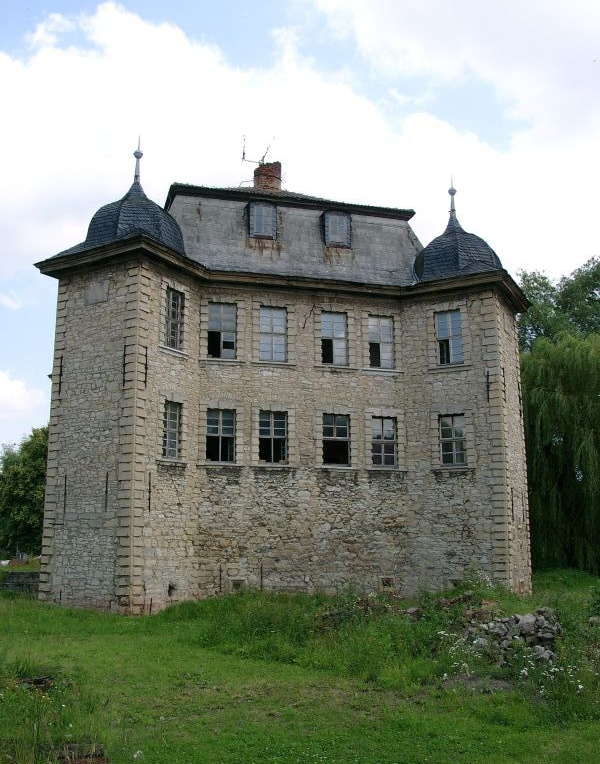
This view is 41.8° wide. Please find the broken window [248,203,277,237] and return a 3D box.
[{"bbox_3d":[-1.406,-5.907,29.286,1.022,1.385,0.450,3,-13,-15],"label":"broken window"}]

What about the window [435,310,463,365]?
[{"bbox_3d":[5.430,-1.584,28.277,0.961,1.979,0.184,-6,-13,27],"label":"window"}]

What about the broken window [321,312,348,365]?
[{"bbox_3d":[1.267,-1.567,28.774,1.020,2.010,0.200,3,-13,-15],"label":"broken window"}]

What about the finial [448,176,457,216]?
[{"bbox_3d":[6.081,-7.402,31.334,0.319,1.816,0.319,3,-13,-15],"label":"finial"}]

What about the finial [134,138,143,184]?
[{"bbox_3d":[-5.642,-7.740,27.442,0.313,1.858,0.313,3,-12,-16],"label":"finial"}]

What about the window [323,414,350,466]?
[{"bbox_3d":[1.300,2.076,27.993,1.020,1.830,0.200,3,-13,-15],"label":"window"}]

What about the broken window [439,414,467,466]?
[{"bbox_3d":[5.409,2.032,27.562,0.941,1.796,0.184,-6,-13,27],"label":"broken window"}]

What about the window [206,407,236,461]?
[{"bbox_3d":[-2.698,1.855,26.939,1.020,1.830,0.200,3,-13,-15],"label":"window"}]

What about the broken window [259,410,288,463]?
[{"bbox_3d":[-0.916,1.916,26.983,1.032,1.812,0.184,3,-12,-16],"label":"broken window"}]

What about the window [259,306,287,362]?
[{"bbox_3d":[-0.951,-1.691,28.190,1.020,2.010,0.200,3,-13,-15],"label":"window"}]

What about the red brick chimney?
[{"bbox_3d":[-1.367,-8.439,33.127,0.994,1.393,0.821,3,-12,-16],"label":"red brick chimney"}]

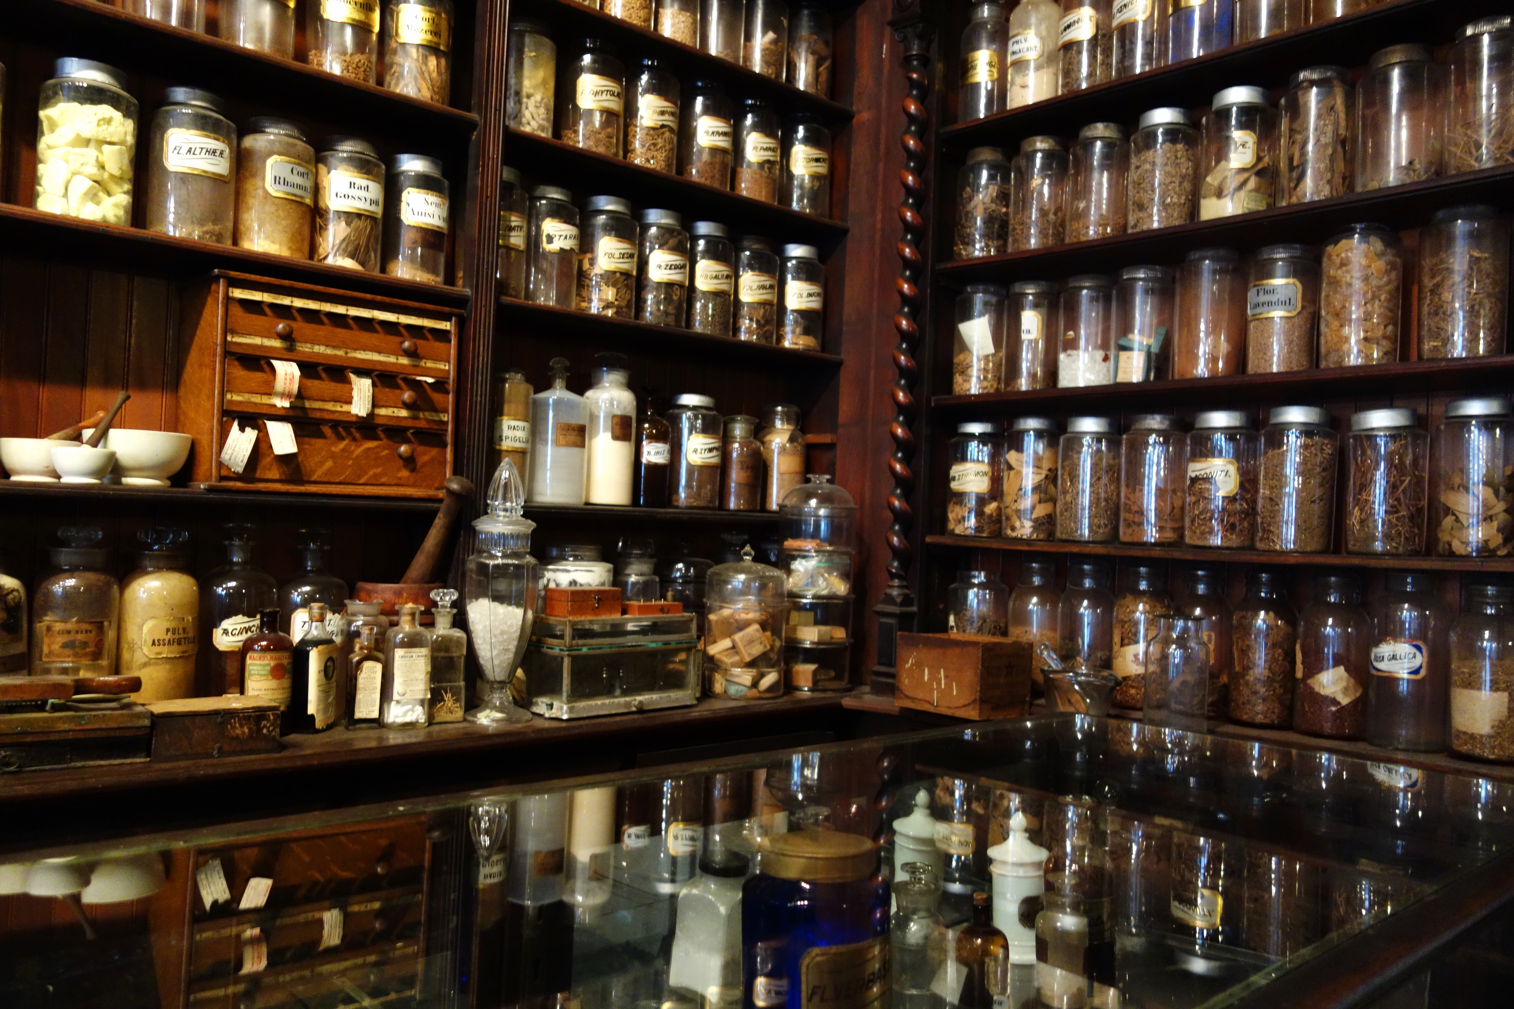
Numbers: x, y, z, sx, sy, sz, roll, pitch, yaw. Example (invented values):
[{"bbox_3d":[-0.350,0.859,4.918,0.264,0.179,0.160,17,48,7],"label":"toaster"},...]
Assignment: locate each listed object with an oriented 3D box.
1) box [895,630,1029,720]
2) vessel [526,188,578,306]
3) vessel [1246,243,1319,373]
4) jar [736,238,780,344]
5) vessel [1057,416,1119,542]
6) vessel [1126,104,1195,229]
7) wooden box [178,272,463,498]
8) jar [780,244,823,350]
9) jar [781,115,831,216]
[{"bbox_3d":[0.385,0.311,2.185,0.175,0.133,0.182,1,-1,42],"label":"box"},{"bbox_3d":[-0.405,-0.501,2.339,0.098,0.241,0.098,3,-1,-42],"label":"vessel"},{"bbox_3d":[1.030,-0.372,2.307,0.126,0.258,0.126,1,-1,42],"label":"vessel"},{"bbox_3d":[0.004,-0.515,2.893,0.100,0.271,0.100,2,-1,0],"label":"jar"},{"bbox_3d":[0.668,-0.047,2.373,0.114,0.255,0.114,3,-1,-41],"label":"vessel"},{"bbox_3d":[0.807,-0.653,2.345,0.122,0.245,0.122,3,-1,-42],"label":"vessel"},{"bbox_3d":[-0.804,-0.197,2.180,0.459,0.369,0.204,3,-1,-41],"label":"wooden box"},{"bbox_3d":[0.108,-0.479,2.810,0.095,0.267,0.095,3,-1,-15],"label":"jar"},{"bbox_3d":[0.120,-0.792,2.823,0.107,0.260,0.107,3,-1,-15],"label":"jar"}]

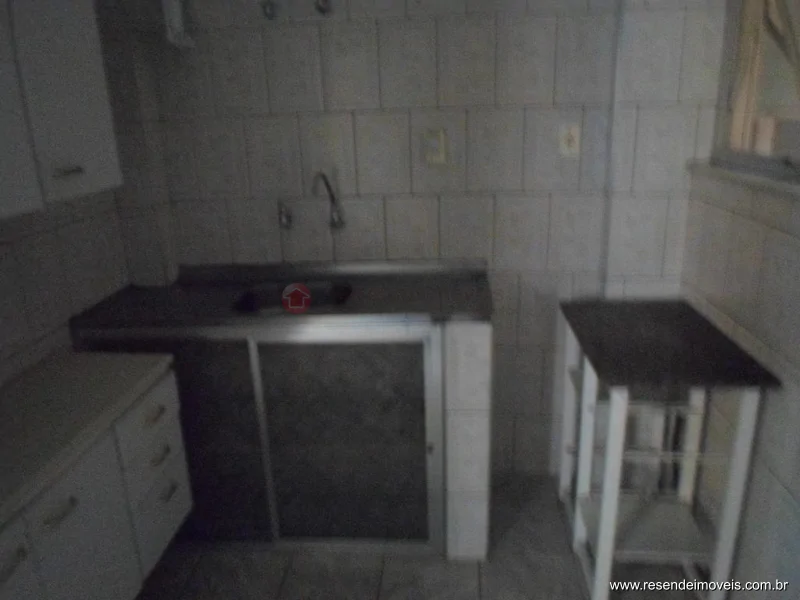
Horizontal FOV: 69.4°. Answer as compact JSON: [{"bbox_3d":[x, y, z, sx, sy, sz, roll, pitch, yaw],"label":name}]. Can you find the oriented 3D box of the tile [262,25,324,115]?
[{"bbox_3d":[-0.372,-0.818,2.053,0.200,0.297,0.010,-1,16,3],"label":"tile"}]

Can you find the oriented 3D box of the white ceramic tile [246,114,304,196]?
[{"bbox_3d":[-0.460,-0.524,2.127,0.198,0.292,0.010,0,16,4],"label":"white ceramic tile"}]

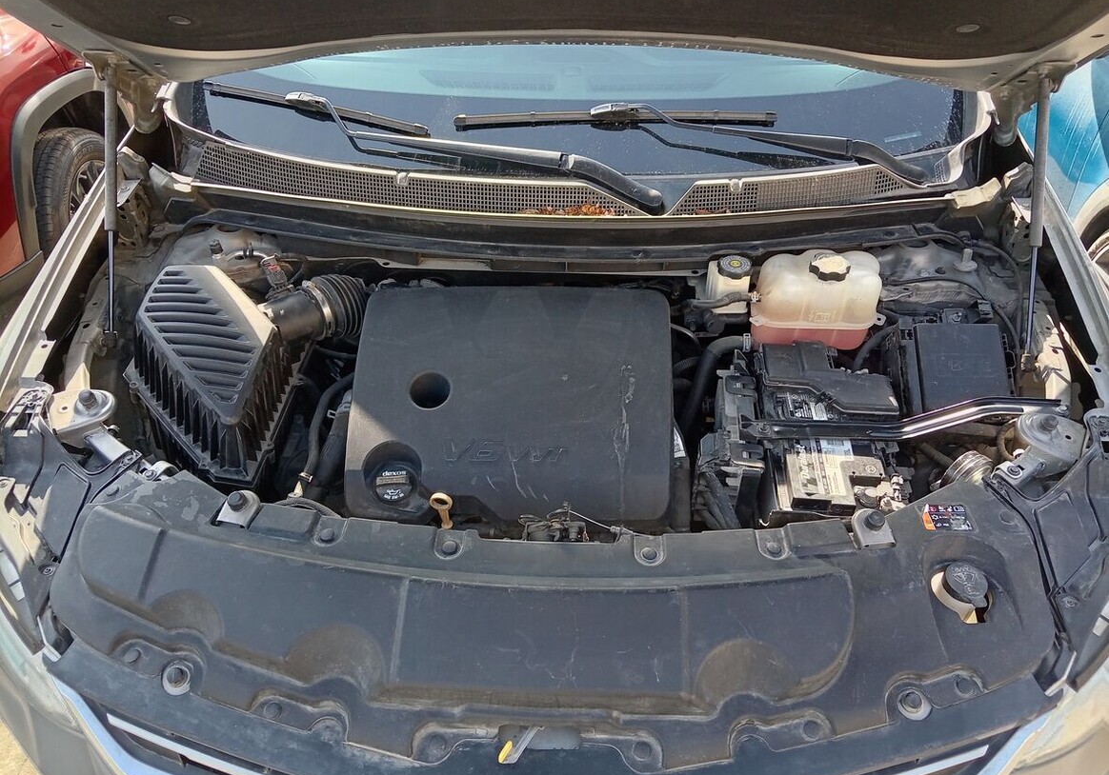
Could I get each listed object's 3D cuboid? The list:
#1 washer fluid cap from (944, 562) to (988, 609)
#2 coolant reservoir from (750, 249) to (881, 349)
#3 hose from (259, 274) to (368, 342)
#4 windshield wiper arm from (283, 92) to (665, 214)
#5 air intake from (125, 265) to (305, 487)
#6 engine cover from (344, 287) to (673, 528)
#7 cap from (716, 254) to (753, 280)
[{"bbox_3d":[0.477,0.233,0.934,0.049,0.023,0.052,1,41,-1],"label":"washer fluid cap"},{"bbox_3d":[0.389,-0.134,1.200,0.180,0.130,0.125,2,41,1],"label":"coolant reservoir"},{"bbox_3d":[-0.352,-0.116,1.170,0.165,0.088,0.088,-14,43,-17],"label":"hose"},{"bbox_3d":[-0.173,-0.432,1.473,0.773,0.058,0.076,18,61,10],"label":"windshield wiper arm"},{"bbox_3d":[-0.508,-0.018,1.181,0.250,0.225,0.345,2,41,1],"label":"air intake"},{"bbox_3d":[-0.055,0.031,1.137,0.440,0.085,0.365,2,62,1],"label":"engine cover"},{"bbox_3d":[0.283,-0.189,1.250,0.053,0.024,0.053,2,41,1],"label":"cap"}]

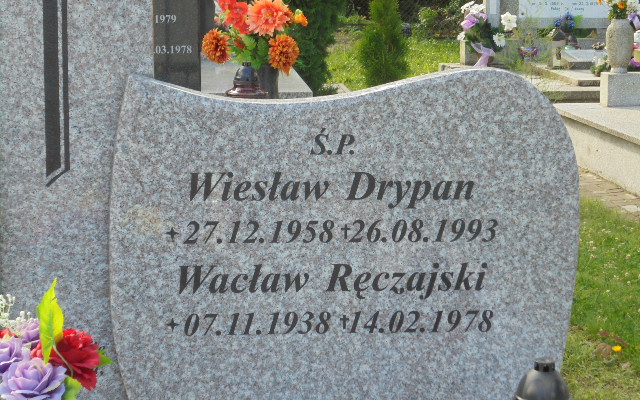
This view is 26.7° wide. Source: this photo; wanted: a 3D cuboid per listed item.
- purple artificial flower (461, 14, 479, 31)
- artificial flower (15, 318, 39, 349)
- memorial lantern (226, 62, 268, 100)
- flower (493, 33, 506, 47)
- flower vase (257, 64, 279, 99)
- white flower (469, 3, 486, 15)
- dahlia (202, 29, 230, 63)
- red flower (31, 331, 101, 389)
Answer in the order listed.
[{"bbox_3d":[0.919,-1.091,8.300,0.107,0.092,0.085,3,10,15],"label":"purple artificial flower"},{"bbox_3d":[-0.398,0.186,1.870,0.062,0.054,0.060,0,10,0],"label":"artificial flower"},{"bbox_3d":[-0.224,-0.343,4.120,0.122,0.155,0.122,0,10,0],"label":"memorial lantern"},{"bbox_3d":[1.097,-0.981,8.250,0.082,0.086,0.050,-2,10,-10],"label":"flower"},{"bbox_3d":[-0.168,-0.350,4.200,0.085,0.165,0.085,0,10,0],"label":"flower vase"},{"bbox_3d":[0.969,-1.178,8.300,0.105,0.070,0.075,0,10,0],"label":"white flower"},{"bbox_3d":[-0.318,-0.473,4.150,0.086,0.102,0.075,4,10,25],"label":"dahlia"},{"bbox_3d":[-0.343,0.216,1.820,0.094,0.082,0.088,-4,10,-25],"label":"red flower"}]

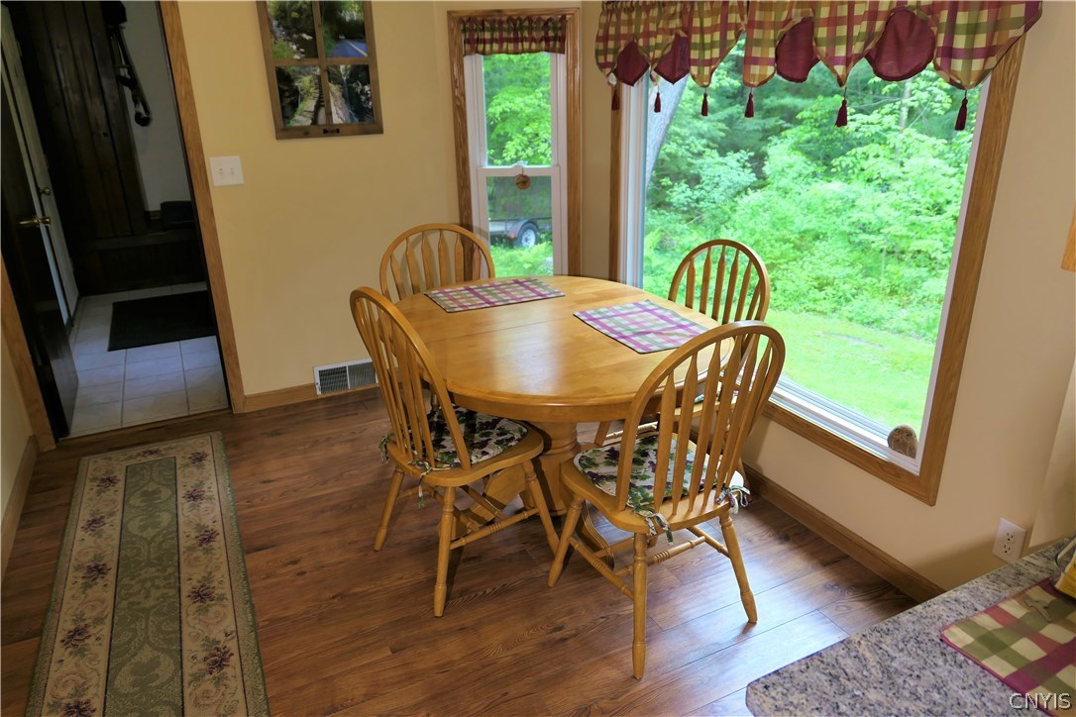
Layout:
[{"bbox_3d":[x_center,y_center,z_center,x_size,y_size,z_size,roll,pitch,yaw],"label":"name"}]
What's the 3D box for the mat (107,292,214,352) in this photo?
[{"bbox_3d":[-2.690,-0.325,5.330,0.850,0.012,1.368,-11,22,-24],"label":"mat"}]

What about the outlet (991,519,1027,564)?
[{"bbox_3d":[1.244,0.490,1.895,0.010,0.116,0.071,-11,22,-24],"label":"outlet"}]

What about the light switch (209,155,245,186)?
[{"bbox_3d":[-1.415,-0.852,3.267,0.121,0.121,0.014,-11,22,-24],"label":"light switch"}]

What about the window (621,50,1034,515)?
[{"bbox_3d":[0.754,-0.551,2.578,0.090,1.508,1.775,-11,22,-24],"label":"window"}]

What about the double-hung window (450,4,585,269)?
[{"bbox_3d":[-0.094,-0.928,3.642,0.654,1.522,0.090,5,21,16],"label":"double-hung window"}]

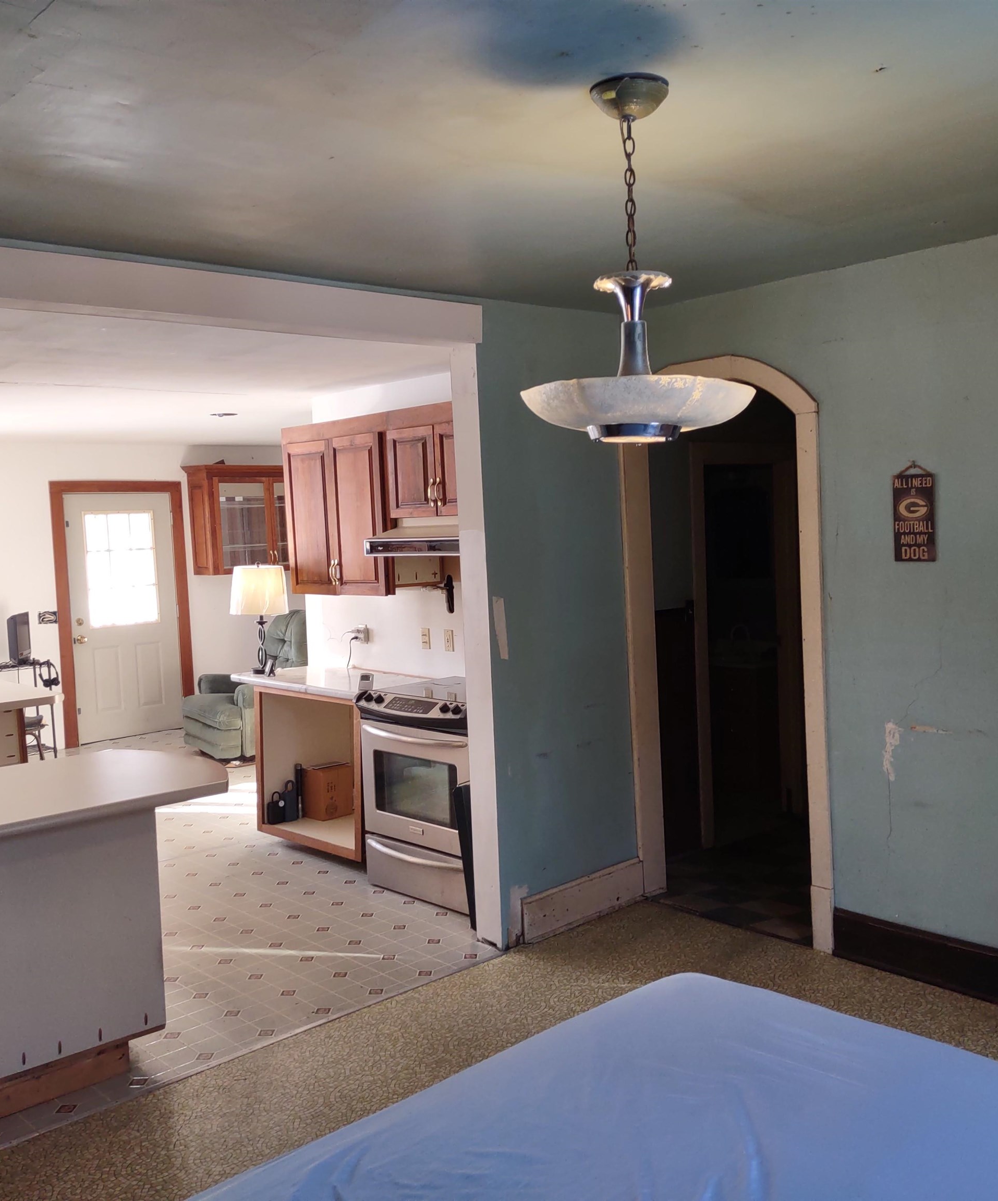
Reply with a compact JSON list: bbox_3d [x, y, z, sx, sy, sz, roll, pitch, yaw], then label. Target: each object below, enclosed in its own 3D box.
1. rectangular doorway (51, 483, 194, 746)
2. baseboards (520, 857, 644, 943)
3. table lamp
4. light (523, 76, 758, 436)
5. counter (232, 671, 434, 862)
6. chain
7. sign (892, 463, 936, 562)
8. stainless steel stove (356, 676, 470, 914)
[{"bbox_3d":[-3.066,0.080,10.630,1.150,2.095,0.110,-6,5,-44],"label":"rectangular doorway"},{"bbox_3d":[0.344,1.227,5.344,0.730,0.185,0.030,-5,5,-44],"label":"baseboards"},{"bbox_3d":[-1.288,0.092,6.930,0.318,0.590,0.318,-2,3,0],"label":"table lamp"},{"bbox_3d":[0.273,-0.680,2.626,0.475,0.714,0.475,-2,3,0],"label":"light"},{"bbox_3d":[-0.844,0.844,6.620,0.630,0.900,1.160,-5,4,-42],"label":"counter"},{"bbox_3d":[0.257,-0.810,2.580,0.030,0.310,0.027,-2,4,6],"label":"chain"},{"bbox_3d":[1.455,-0.306,4.525,0.015,0.338,0.155,-6,5,-40],"label":"sign"},{"bbox_3d":[-0.143,0.871,5.973,0.680,0.935,0.760,-6,5,-44],"label":"stainless steel stove"}]

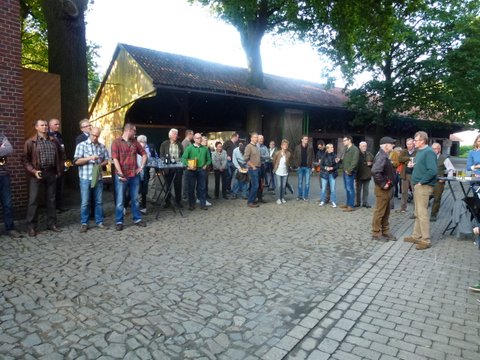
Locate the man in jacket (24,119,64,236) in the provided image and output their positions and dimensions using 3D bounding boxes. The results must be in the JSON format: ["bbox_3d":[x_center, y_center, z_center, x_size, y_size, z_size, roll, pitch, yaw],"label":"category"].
[{"bbox_3d":[-3.060,-0.050,5.200,0.380,1.800,0.570,3,6,40],"label":"man in jacket"}]

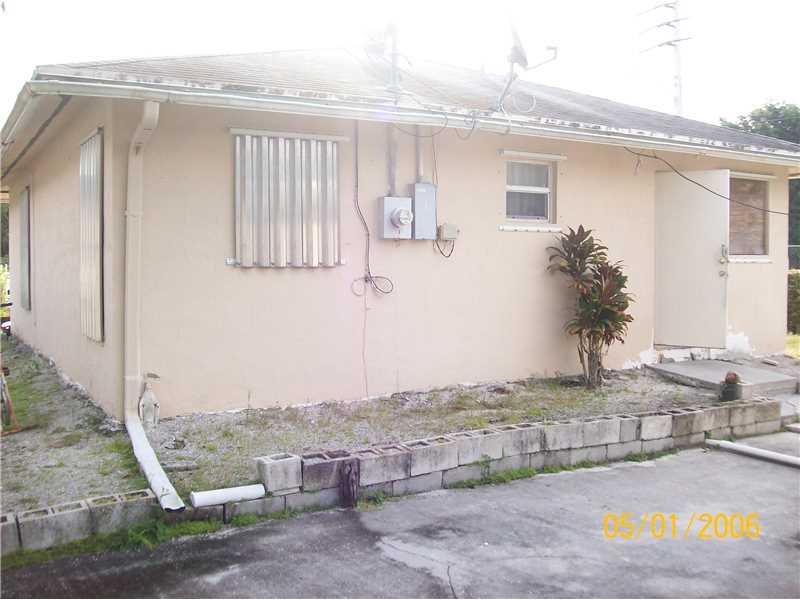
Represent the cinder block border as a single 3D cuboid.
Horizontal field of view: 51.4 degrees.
[{"bbox_3d":[0.579,1.183,6.259,6.980,0.365,0.410,-2,3,-29],"label":"cinder block border"}]

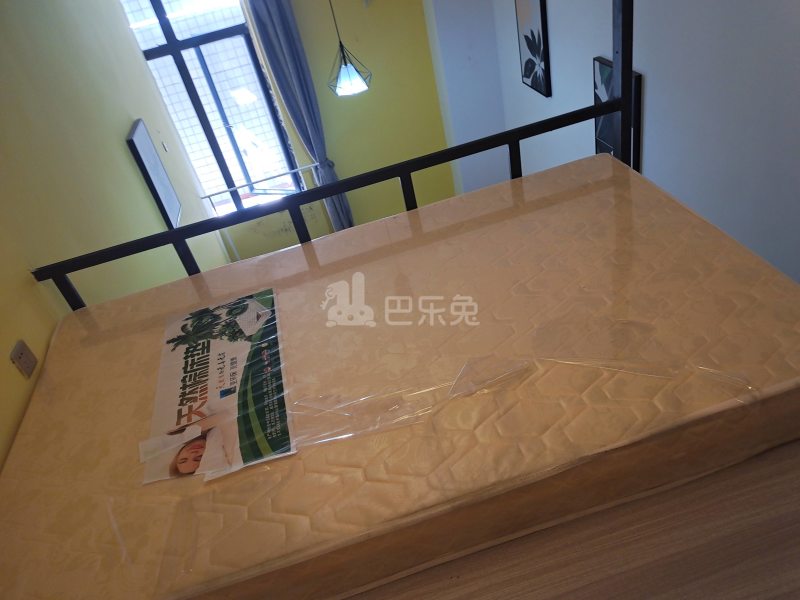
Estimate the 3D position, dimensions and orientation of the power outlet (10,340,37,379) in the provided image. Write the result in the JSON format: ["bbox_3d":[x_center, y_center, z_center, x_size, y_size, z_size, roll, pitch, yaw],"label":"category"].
[{"bbox_3d":[-1.097,0.174,1.755,0.011,0.086,0.086,-17,36,-5],"label":"power outlet"}]

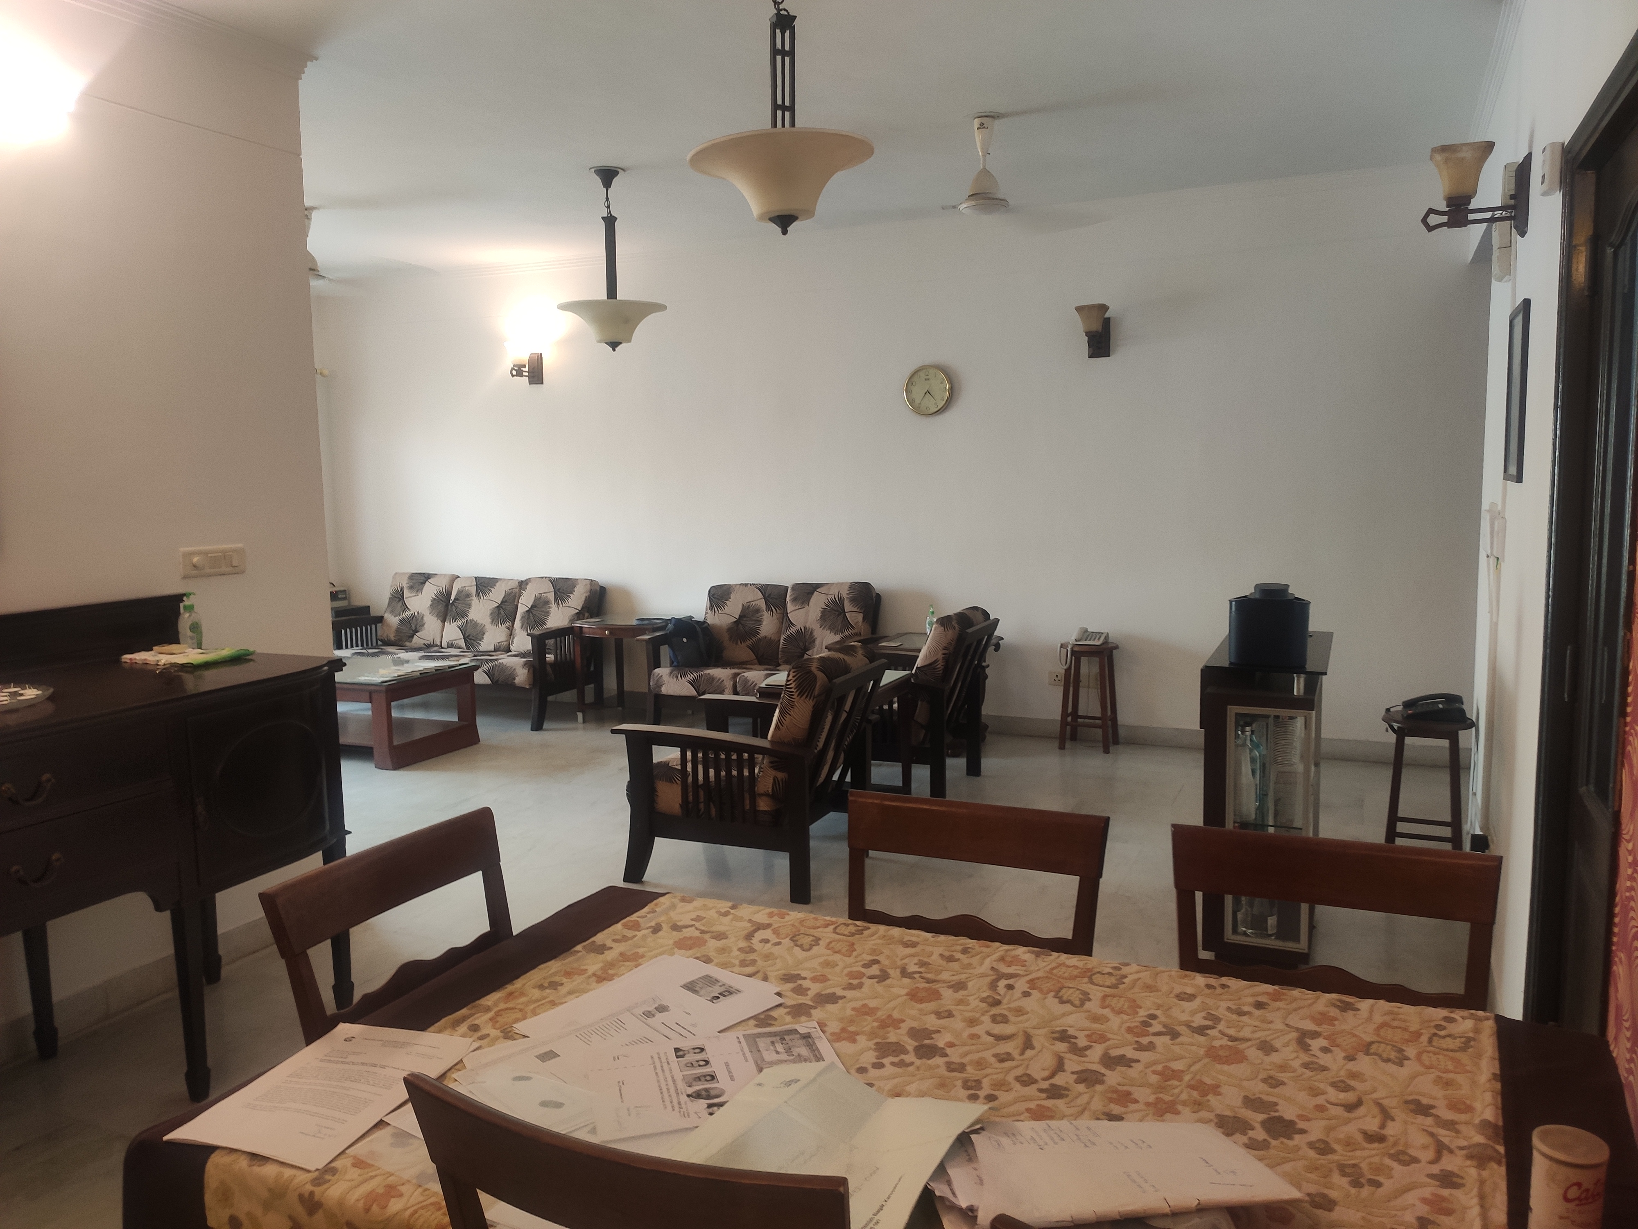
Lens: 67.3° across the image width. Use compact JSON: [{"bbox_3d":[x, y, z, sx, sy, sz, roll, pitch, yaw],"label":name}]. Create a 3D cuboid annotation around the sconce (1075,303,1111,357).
[{"bbox_3d":[1.415,-1.454,6.309,0.175,0.252,0.233,2,7,24],"label":"sconce"}]

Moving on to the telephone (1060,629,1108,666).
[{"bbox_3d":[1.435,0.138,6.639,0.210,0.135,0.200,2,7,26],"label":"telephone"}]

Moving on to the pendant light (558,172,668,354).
[{"bbox_3d":[-0.970,-1.644,5.734,0.510,0.835,0.510,-1,6,0],"label":"pendant light"}]

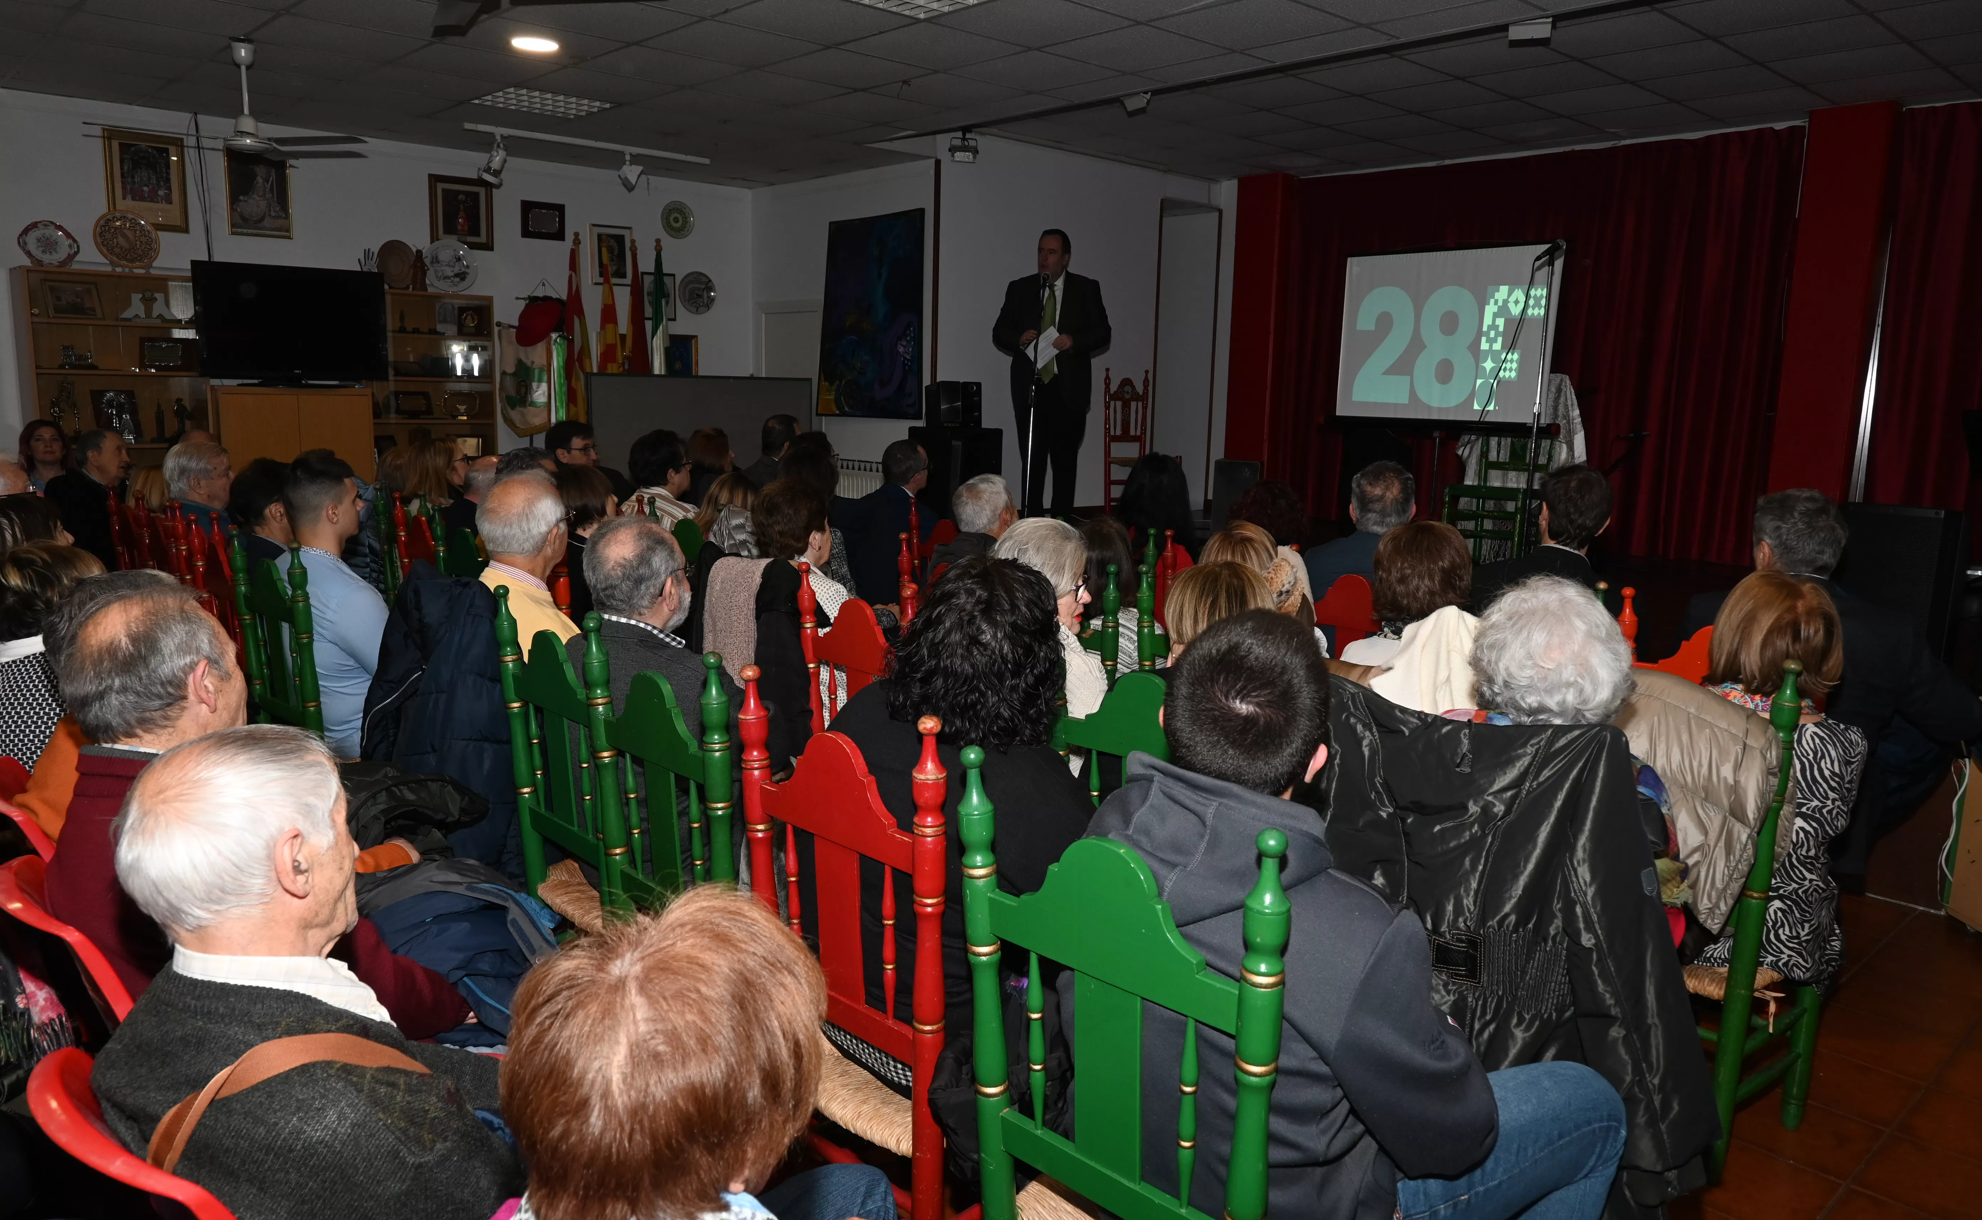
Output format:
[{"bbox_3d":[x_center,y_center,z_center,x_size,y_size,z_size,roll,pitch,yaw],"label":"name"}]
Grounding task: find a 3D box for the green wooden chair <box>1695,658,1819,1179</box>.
[{"bbox_3d":[1.483,0.597,2.859,0.460,1.100,0.480,-8,13,-42],"label":"green wooden chair"}]

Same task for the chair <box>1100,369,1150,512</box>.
[{"bbox_3d":[1.094,-1.150,9.097,0.460,1.020,0.430,-8,13,-42],"label":"chair"}]

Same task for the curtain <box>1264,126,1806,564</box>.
[{"bbox_3d":[3.451,-1.766,8.989,0.200,2.550,3.500,-8,13,-42],"label":"curtain"}]

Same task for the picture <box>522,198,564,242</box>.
[{"bbox_3d":[-2.944,-2.557,8.695,0.297,0.231,0.025,-7,12,-40],"label":"picture"}]

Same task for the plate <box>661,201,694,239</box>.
[{"bbox_3d":[-2.205,-2.741,9.290,0.256,0.259,0.030,-7,12,-40],"label":"plate"}]

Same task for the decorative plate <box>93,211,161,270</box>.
[{"bbox_3d":[-4.539,-1.941,6.941,0.310,0.310,0.050,-8,1,-42],"label":"decorative plate"}]

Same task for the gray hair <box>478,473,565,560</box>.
[{"bbox_3d":[-1.141,-0.227,3.220,0.175,0.205,0.205,5,10,21],"label":"gray hair"}]

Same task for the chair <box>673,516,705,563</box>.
[{"bbox_3d":[-1.059,0.118,5.366,0.460,1.090,0.480,-8,13,-42],"label":"chair"}]

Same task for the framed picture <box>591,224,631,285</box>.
[{"bbox_3d":[-2.605,-2.442,9.075,0.300,0.400,0.030,-8,13,-42],"label":"framed picture"}]

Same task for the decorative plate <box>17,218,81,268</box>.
[{"bbox_3d":[-4.910,-1.903,6.876,0.275,0.250,0.035,-7,2,-40],"label":"decorative plate"}]

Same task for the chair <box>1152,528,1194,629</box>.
[{"bbox_3d":[0.863,0.310,4.391,0.460,1.130,0.485,-8,13,-42],"label":"chair"}]

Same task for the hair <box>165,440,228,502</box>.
[{"bbox_3d":[-2.696,-0.473,4.480,0.220,0.215,0.180,-8,13,-41],"label":"hair"}]

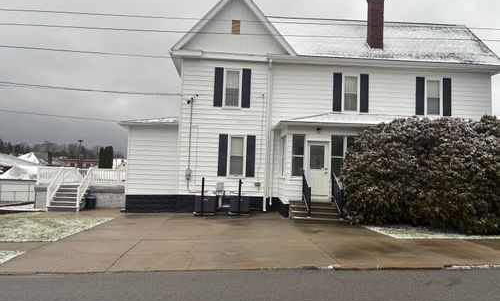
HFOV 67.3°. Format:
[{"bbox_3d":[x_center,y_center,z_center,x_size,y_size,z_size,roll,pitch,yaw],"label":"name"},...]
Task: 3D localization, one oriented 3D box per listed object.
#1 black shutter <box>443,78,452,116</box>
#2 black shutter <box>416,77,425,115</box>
[{"bbox_3d":[8.782,-2.353,16.656,0.384,1.688,0.050,2,-2,-3],"label":"black shutter"},{"bbox_3d":[7.530,-2.418,16.603,0.382,1.712,0.050,2,-4,-2],"label":"black shutter"}]

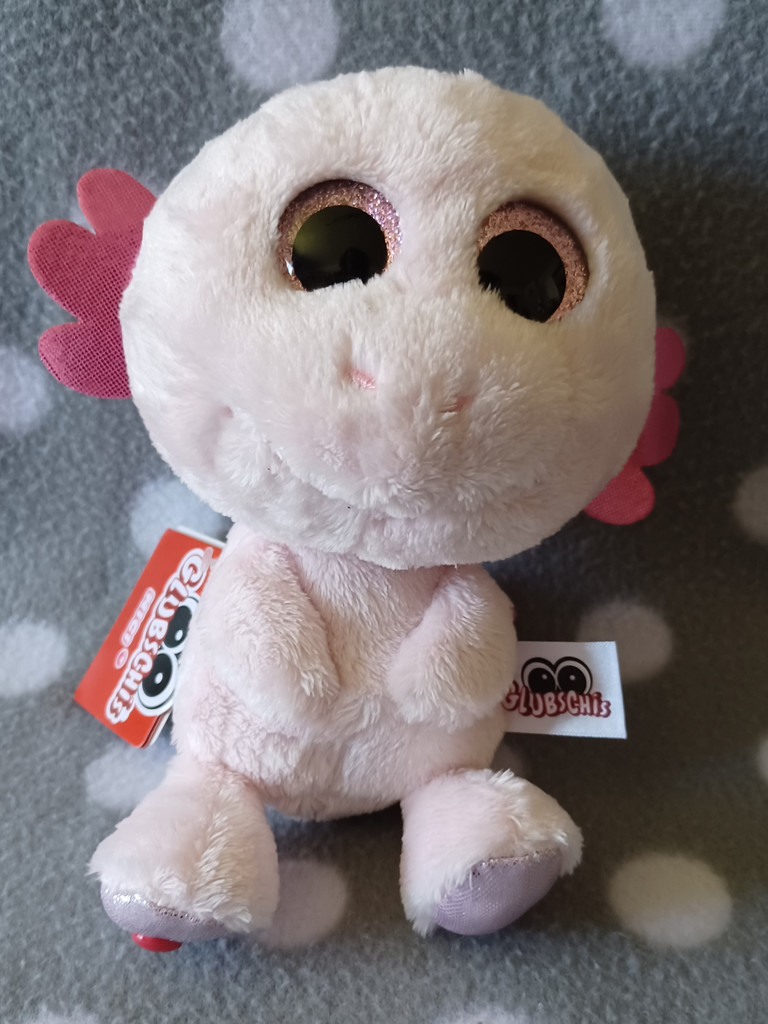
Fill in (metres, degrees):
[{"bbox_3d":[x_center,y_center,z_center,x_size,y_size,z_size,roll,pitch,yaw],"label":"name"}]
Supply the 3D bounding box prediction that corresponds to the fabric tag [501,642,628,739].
[{"bbox_3d":[0.039,0.041,0.171,0.029,0.025,0.002,-4,18,23],"label":"fabric tag"}]

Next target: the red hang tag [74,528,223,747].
[{"bbox_3d":[-0.054,0.027,0.174,0.032,0.003,0.046,14,73,40],"label":"red hang tag"}]

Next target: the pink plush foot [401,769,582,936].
[{"bbox_3d":[0.022,0.071,0.157,0.036,0.029,0.027,-6,28,-11],"label":"pink plush foot"}]

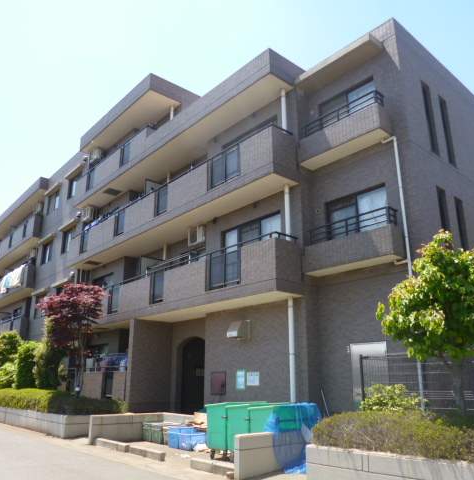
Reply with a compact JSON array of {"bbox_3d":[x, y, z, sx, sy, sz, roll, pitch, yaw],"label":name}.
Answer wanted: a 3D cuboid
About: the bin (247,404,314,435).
[{"bbox_3d":[0.731,3.247,7.370,0.970,0.970,0.620,15,-23,-39],"label":"bin"}]

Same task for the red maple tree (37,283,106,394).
[{"bbox_3d":[-5.039,3.138,13.443,1.943,3.768,1.943,7,-19,-19],"label":"red maple tree"}]

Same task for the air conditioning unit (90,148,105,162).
[{"bbox_3d":[-6.715,-4.101,21.358,0.310,0.600,0.820,15,-23,-39],"label":"air conditioning unit"}]

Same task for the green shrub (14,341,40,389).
[{"bbox_3d":[-8.309,5.152,17.450,0.933,2.348,0.933,8,-19,-23],"label":"green shrub"}]

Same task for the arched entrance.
[{"bbox_3d":[-1.264,4.097,13.472,0.274,2.152,1.502,15,-23,-39],"label":"arched entrance"}]

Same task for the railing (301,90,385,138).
[{"bbox_3d":[2.568,-2.925,10.899,0.345,0.365,2.182,15,-23,-39],"label":"railing"}]

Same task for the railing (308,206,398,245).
[{"bbox_3d":[2.584,-0.215,10.027,0.365,0.396,2.132,15,-23,-39],"label":"railing"}]

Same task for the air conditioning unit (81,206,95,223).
[{"bbox_3d":[-6.672,-1.118,19.916,0.294,0.548,0.761,15,-23,-39],"label":"air conditioning unit"}]

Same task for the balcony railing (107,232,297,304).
[{"bbox_3d":[-1.653,1.465,13.222,0.753,1.268,8.547,15,-23,-39],"label":"balcony railing"}]

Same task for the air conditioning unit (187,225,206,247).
[{"bbox_3d":[-1.143,-0.099,14.007,0.304,0.568,0.832,15,-23,-39],"label":"air conditioning unit"}]

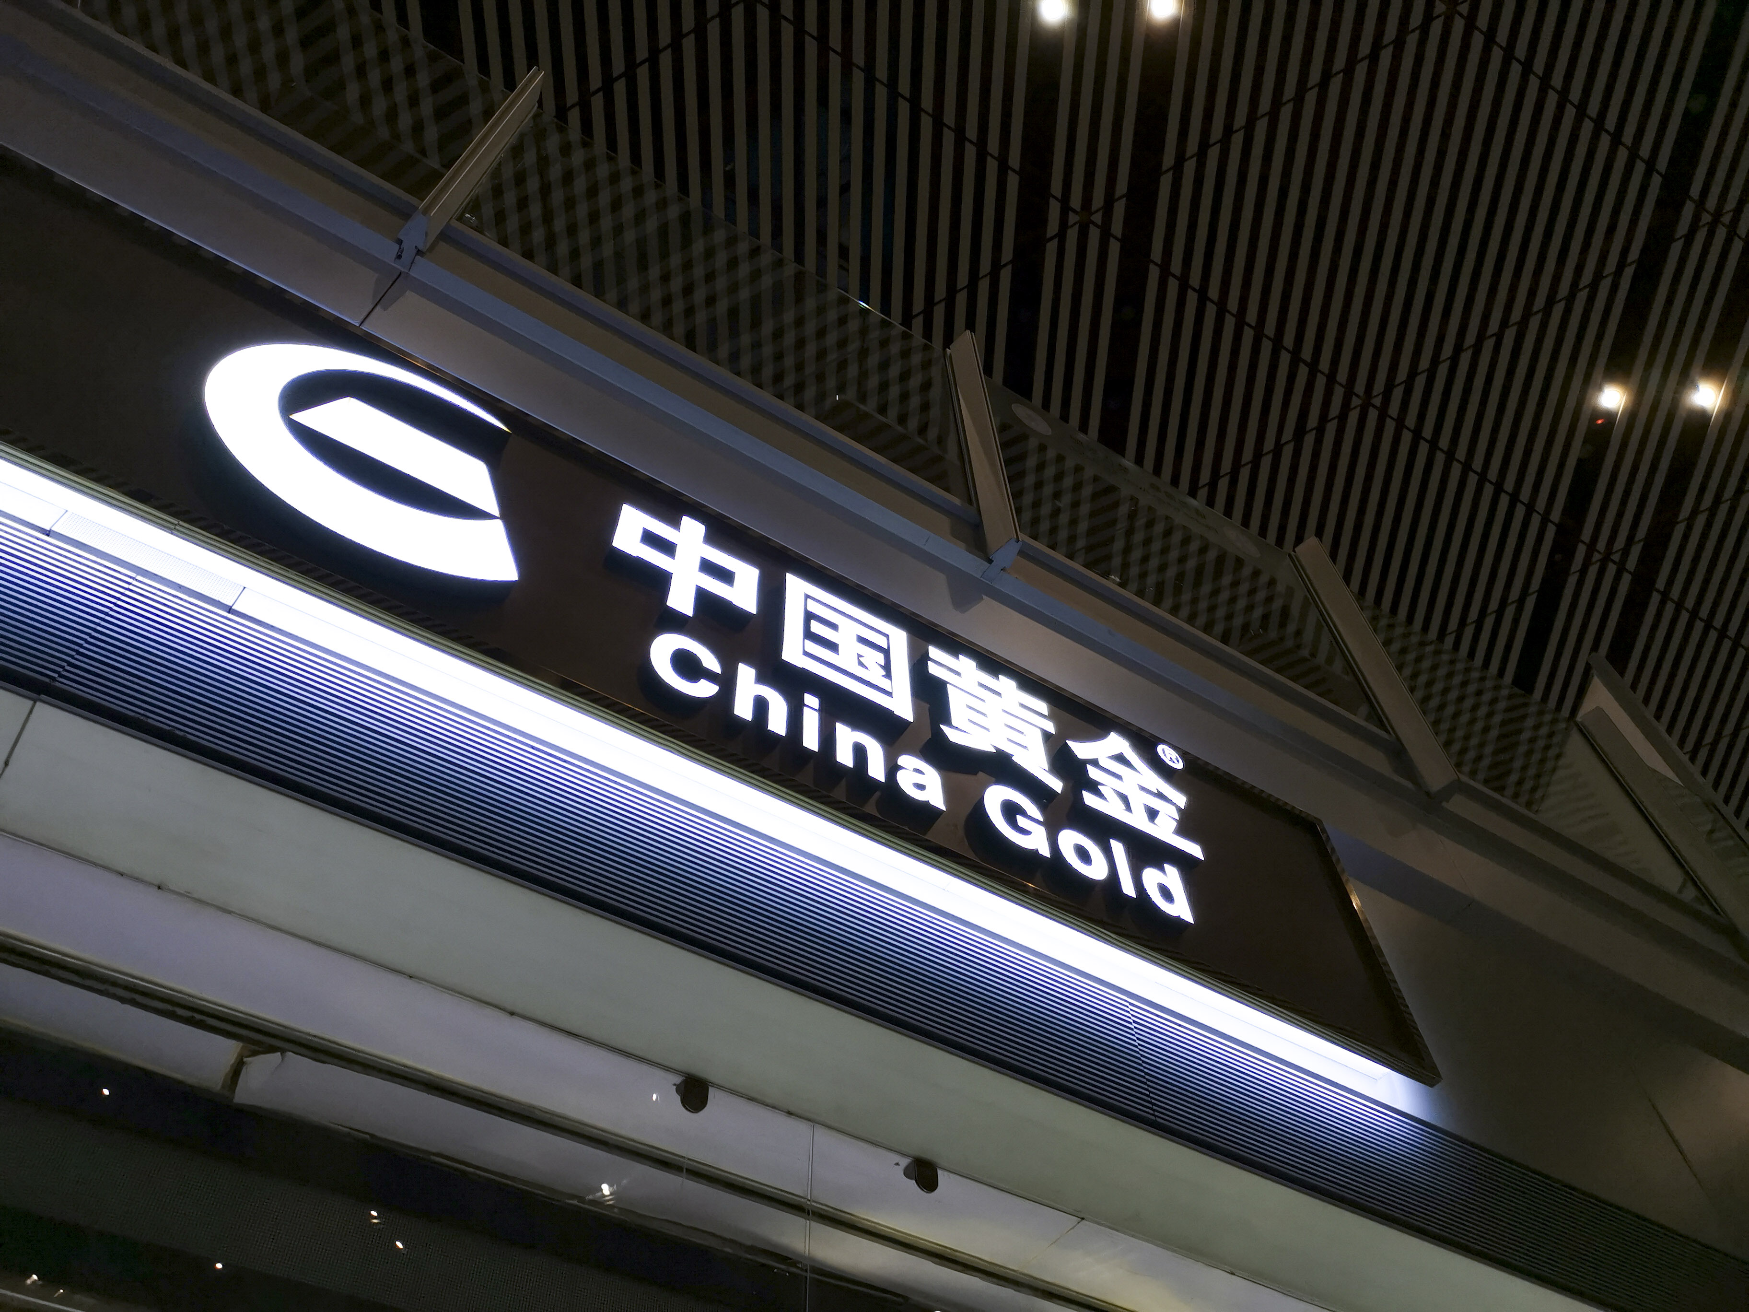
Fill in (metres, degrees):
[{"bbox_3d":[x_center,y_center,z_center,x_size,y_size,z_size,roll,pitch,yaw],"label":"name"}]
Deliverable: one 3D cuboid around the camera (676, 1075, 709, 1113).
[{"bbox_3d":[-0.296,0.720,2.226,0.048,0.066,0.042,26,-60,-18],"label":"camera"}]

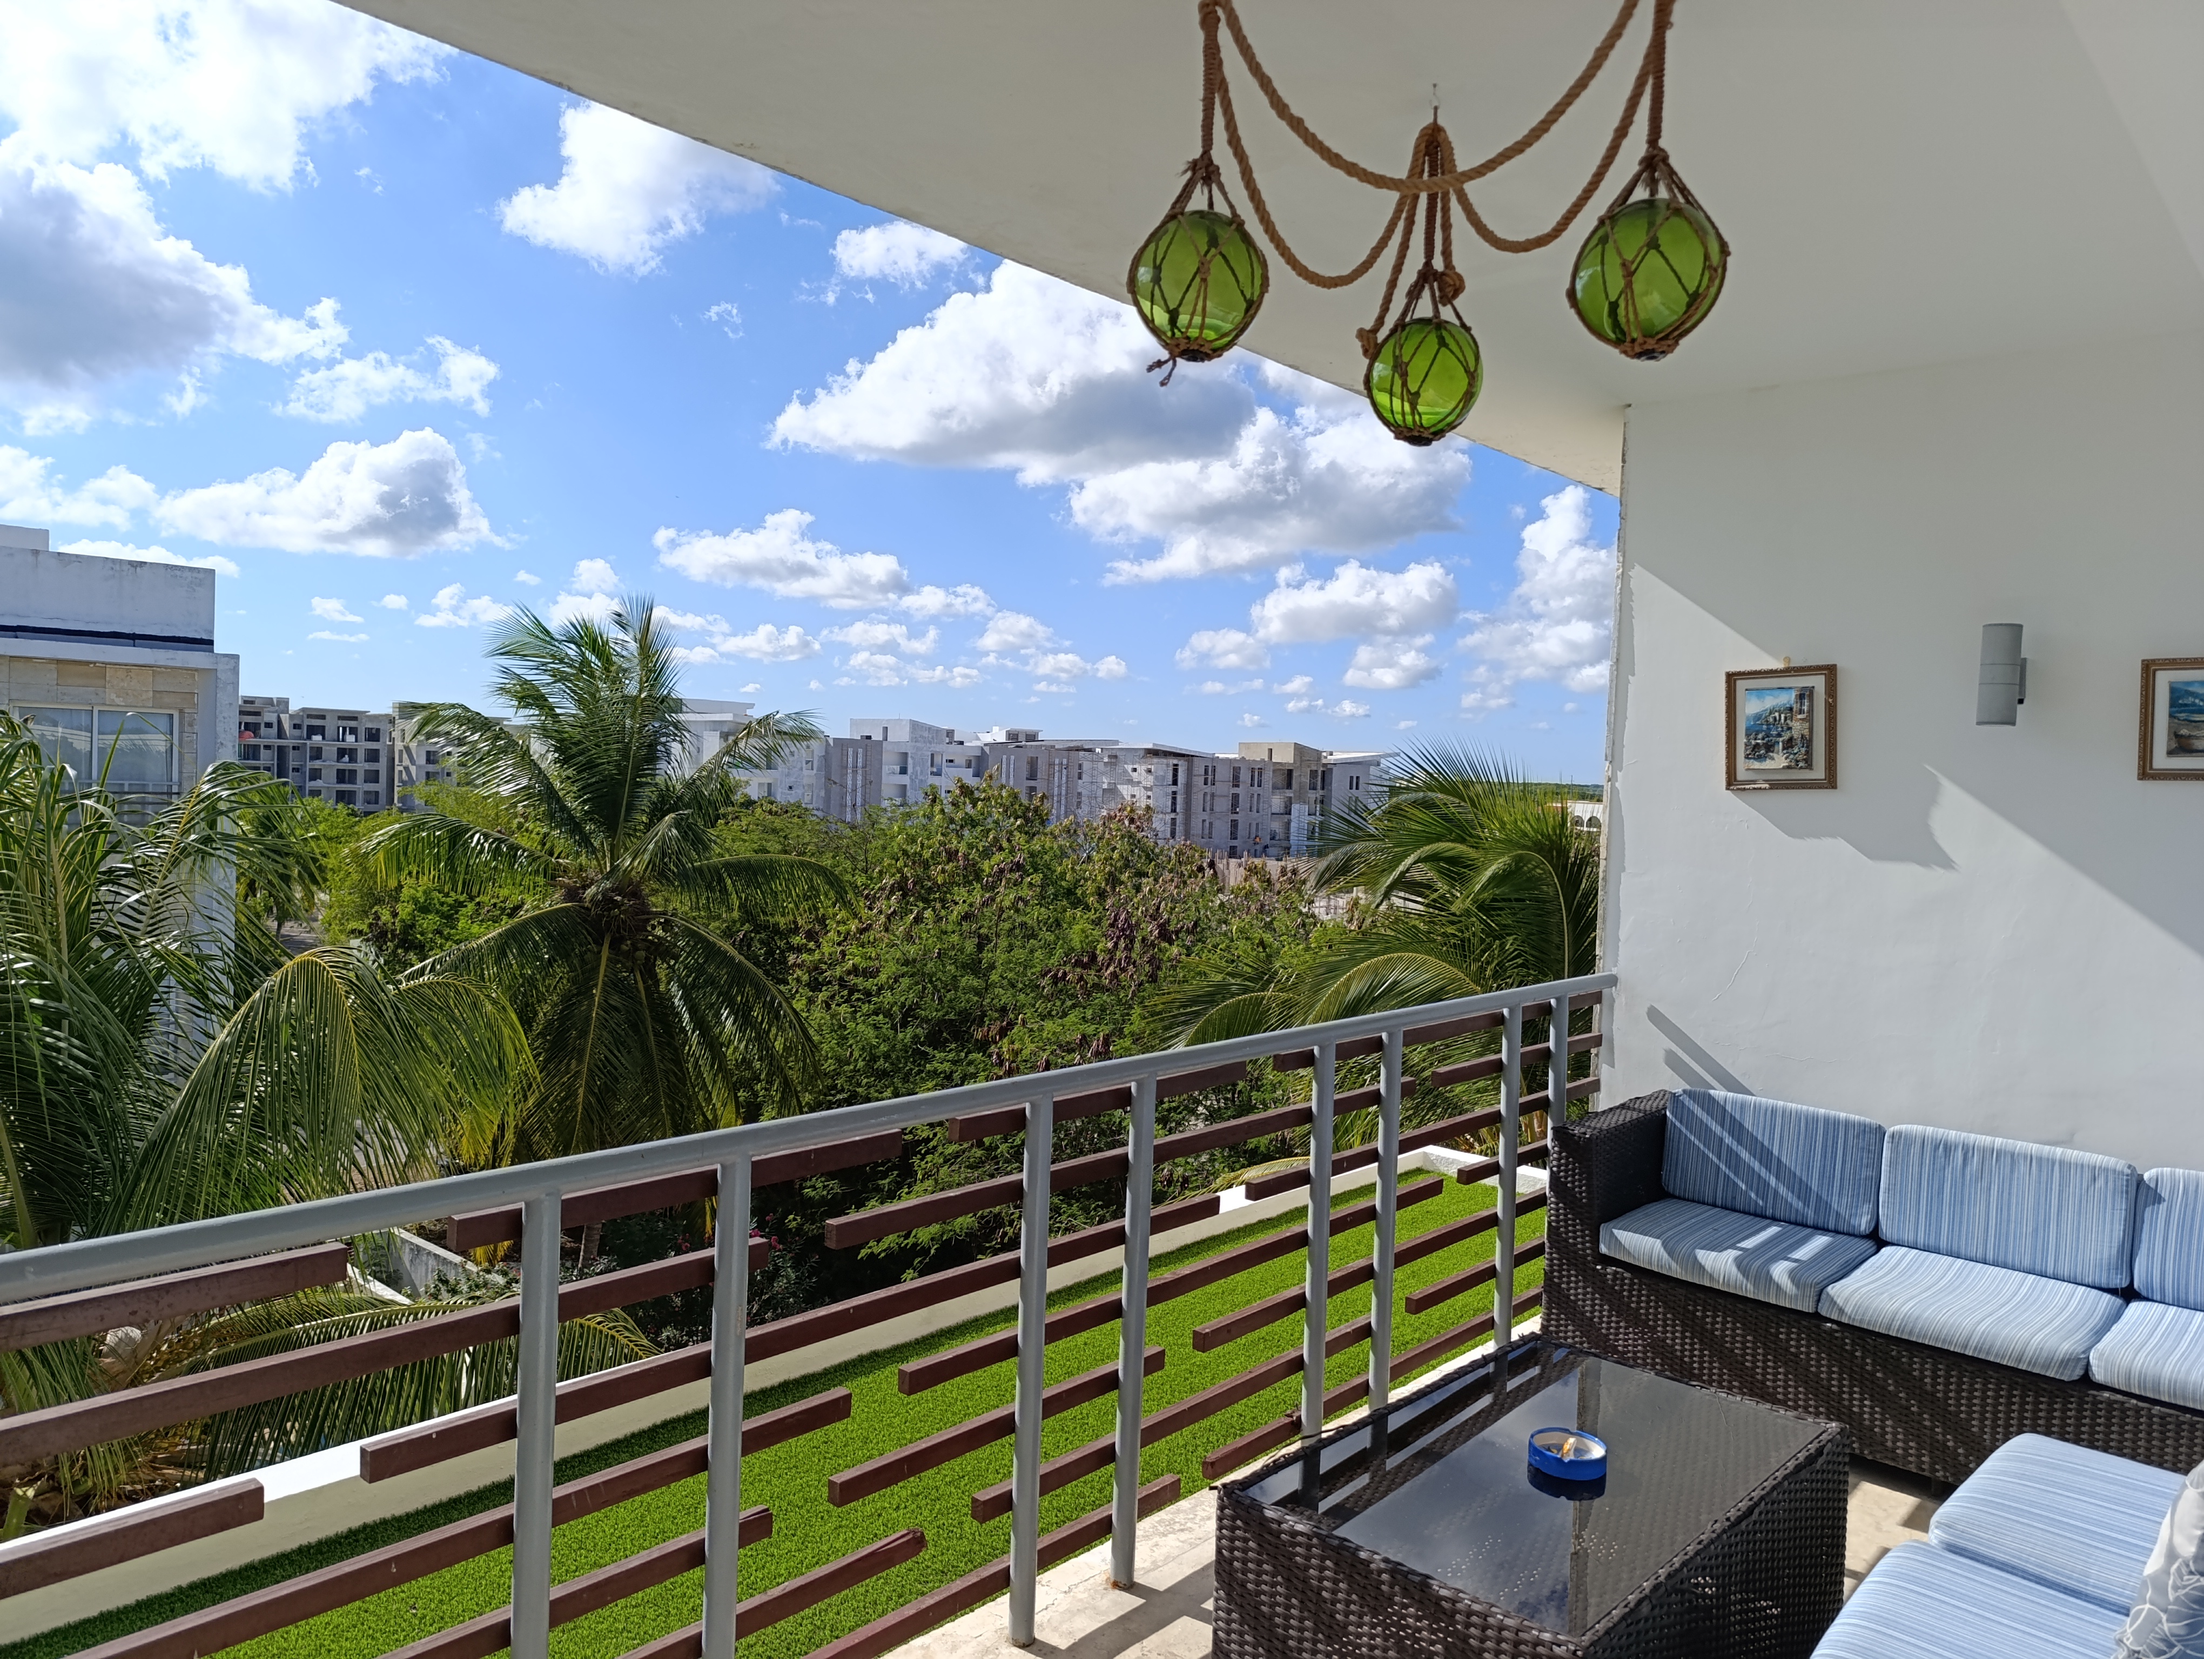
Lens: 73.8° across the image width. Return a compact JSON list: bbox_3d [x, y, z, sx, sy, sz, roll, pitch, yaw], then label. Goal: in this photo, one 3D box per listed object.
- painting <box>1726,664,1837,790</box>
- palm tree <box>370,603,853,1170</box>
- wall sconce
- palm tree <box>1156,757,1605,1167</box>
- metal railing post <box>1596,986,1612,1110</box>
[{"bbox_3d":[1.865,-0.273,4.022,0.289,0.333,0.030,0,0,43],"label":"painting"},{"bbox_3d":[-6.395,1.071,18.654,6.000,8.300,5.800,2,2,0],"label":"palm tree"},{"bbox_3d":[2.225,-0.381,3.628,0.090,0.244,0.120,4,3,43],"label":"wall sconce"},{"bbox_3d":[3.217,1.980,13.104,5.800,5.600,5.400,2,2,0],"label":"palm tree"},{"bbox_3d":[1.475,0.946,4.365,0.047,0.970,0.047,4,3,43],"label":"metal railing post"}]

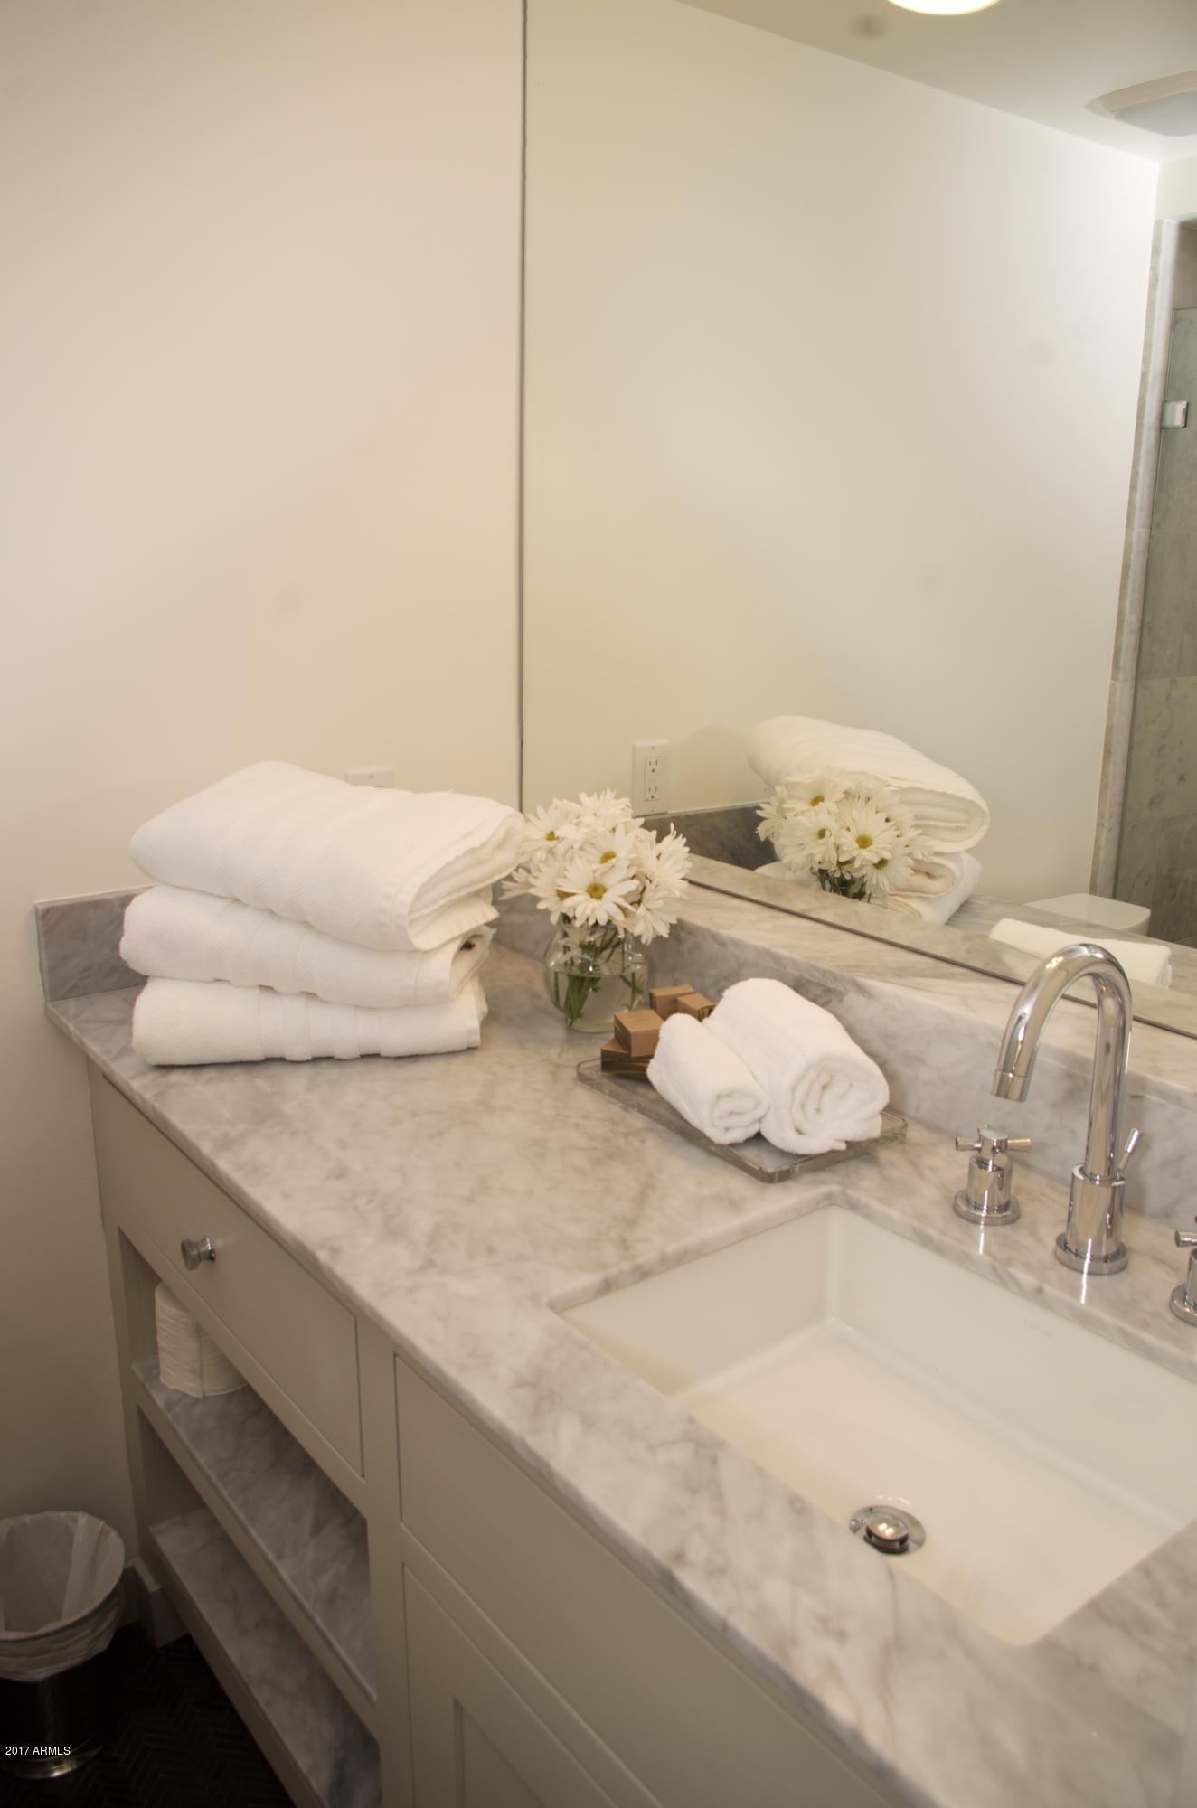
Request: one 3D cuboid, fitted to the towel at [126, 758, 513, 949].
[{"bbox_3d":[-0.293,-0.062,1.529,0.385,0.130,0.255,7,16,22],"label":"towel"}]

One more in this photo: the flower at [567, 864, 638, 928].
[{"bbox_3d":[0.004,-0.010,1.455,0.076,0.074,0.030,1,-7,0],"label":"flower"}]

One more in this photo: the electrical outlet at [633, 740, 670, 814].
[{"bbox_3d":[0.087,-0.197,2.141,0.072,0.115,0.009,-10,18,-36],"label":"electrical outlet"}]

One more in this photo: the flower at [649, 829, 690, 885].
[{"bbox_3d":[0.082,-0.054,1.547,0.034,0.068,0.068,-13,16,-4],"label":"flower"}]

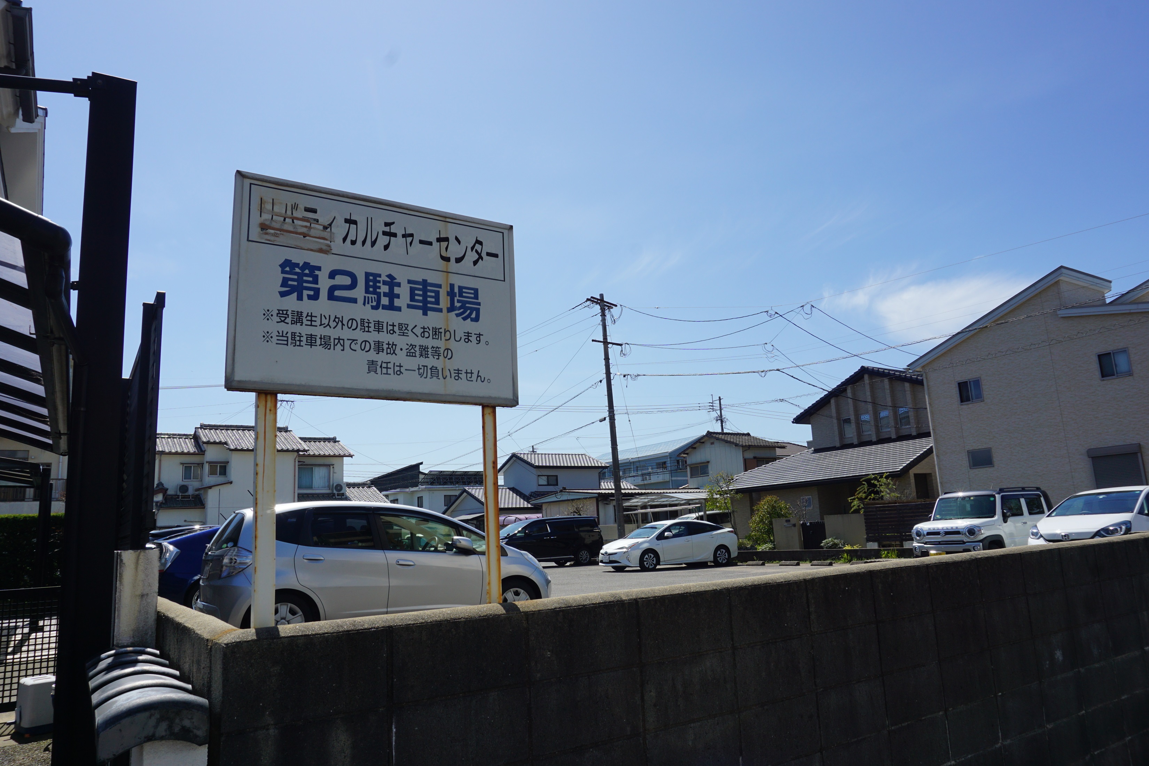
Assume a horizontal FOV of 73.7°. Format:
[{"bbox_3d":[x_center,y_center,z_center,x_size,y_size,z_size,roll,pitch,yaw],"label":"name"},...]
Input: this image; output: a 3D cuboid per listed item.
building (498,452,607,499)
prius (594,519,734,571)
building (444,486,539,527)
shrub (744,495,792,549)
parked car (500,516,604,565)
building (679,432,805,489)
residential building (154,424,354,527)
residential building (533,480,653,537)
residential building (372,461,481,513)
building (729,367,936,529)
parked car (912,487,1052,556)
[{"bbox_3d":[-1.548,8.763,58.516,6.867,6.896,5.933,4,-13,-34],"label":"building"},{"bbox_3d":[2.896,4.938,23.478,4.540,1.470,1.760,3,-12,-29],"label":"prius"},{"bbox_3d":[-5.045,9.391,52.575,5.500,4.400,7.000,5,-13,-34],"label":"building"},{"bbox_3d":[6.791,4.934,27.221,1.600,1.950,1.650,5,-13,-34],"label":"shrub"},{"bbox_3d":[-1.305,6.326,30.347,4.930,1.935,1.850,4,-13,-34],"label":"parked car"},{"bbox_3d":[11.658,7.143,53.307,6.400,7.400,6.400,5,-13,-34],"label":"building"},{"bbox_3d":[-18.382,6.257,42.885,10.556,7.866,7.500,4,-13,-34],"label":"residential building"},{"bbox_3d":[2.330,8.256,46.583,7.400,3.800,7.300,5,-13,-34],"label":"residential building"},{"bbox_3d":[-13.370,12.144,74.966,11.800,8.500,8.200,5,-13,-34],"label":"residential building"},{"bbox_3d":[14.711,3.226,36.060,10.400,7.800,9.900,5,-13,-34],"label":"building"},{"bbox_3d":[8.629,3.052,16.024,3.395,1.680,1.475,5,-13,-35],"label":"parked car"}]

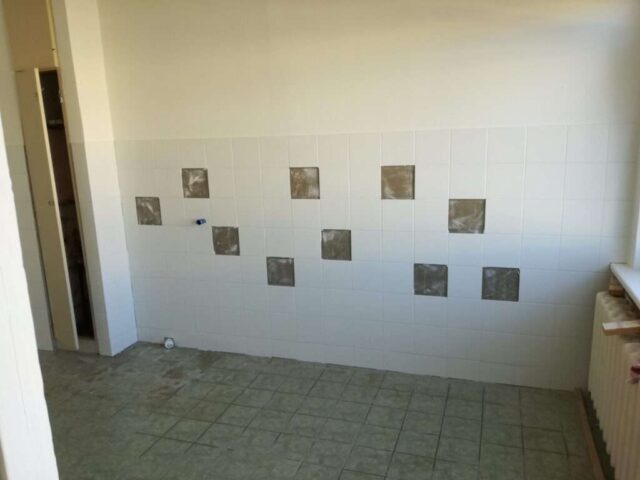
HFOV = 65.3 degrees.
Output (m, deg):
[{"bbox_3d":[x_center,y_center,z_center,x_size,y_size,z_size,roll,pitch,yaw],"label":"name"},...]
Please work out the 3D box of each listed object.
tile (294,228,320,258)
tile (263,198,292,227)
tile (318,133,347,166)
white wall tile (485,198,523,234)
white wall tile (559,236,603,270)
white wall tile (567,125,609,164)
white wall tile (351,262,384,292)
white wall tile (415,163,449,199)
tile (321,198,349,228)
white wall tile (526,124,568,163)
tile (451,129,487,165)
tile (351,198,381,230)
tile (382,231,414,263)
[{"bbox_3d":[-0.084,0.025,3.276,0.198,0.198,0.010,2,12,18],"label":"tile"},{"bbox_3d":[-0.281,-0.178,3.293,0.198,0.198,0.008,2,12,18],"label":"tile"},{"bbox_3d":[0.086,-0.556,3.094,0.198,0.198,0.010,2,12,18],"label":"tile"},{"bbox_3d":[1.047,-0.134,2.854,0.198,0.198,0.008,2,12,18],"label":"white wall tile"},{"bbox_3d":[1.437,0.075,2.775,0.198,0.198,0.010,2,12,18],"label":"white wall tile"},{"bbox_3d":[1.416,-0.512,2.652,0.198,0.198,0.010,2,12,18],"label":"white wall tile"},{"bbox_3d":[0.306,0.235,3.188,0.199,0.199,0.010,2,13,19],"label":"white wall tile"},{"bbox_3d":[0.662,-0.339,2.936,0.199,0.199,0.010,2,13,19],"label":"white wall tile"},{"bbox_3d":[0.100,-0.165,3.174,0.198,0.198,0.010,2,12,18],"label":"tile"},{"bbox_3d":[1.223,-0.520,2.710,0.198,0.198,0.008,2,12,18],"label":"white wall tile"},{"bbox_3d":[0.846,-0.531,2.839,0.198,0.198,0.010,2,12,18],"label":"tile"},{"bbox_3d":[0.290,-0.159,3.108,0.198,0.198,0.010,2,12,18],"label":"tile"},{"bbox_3d":[0.485,0.043,3.083,0.198,0.198,0.008,2,12,18],"label":"tile"}]

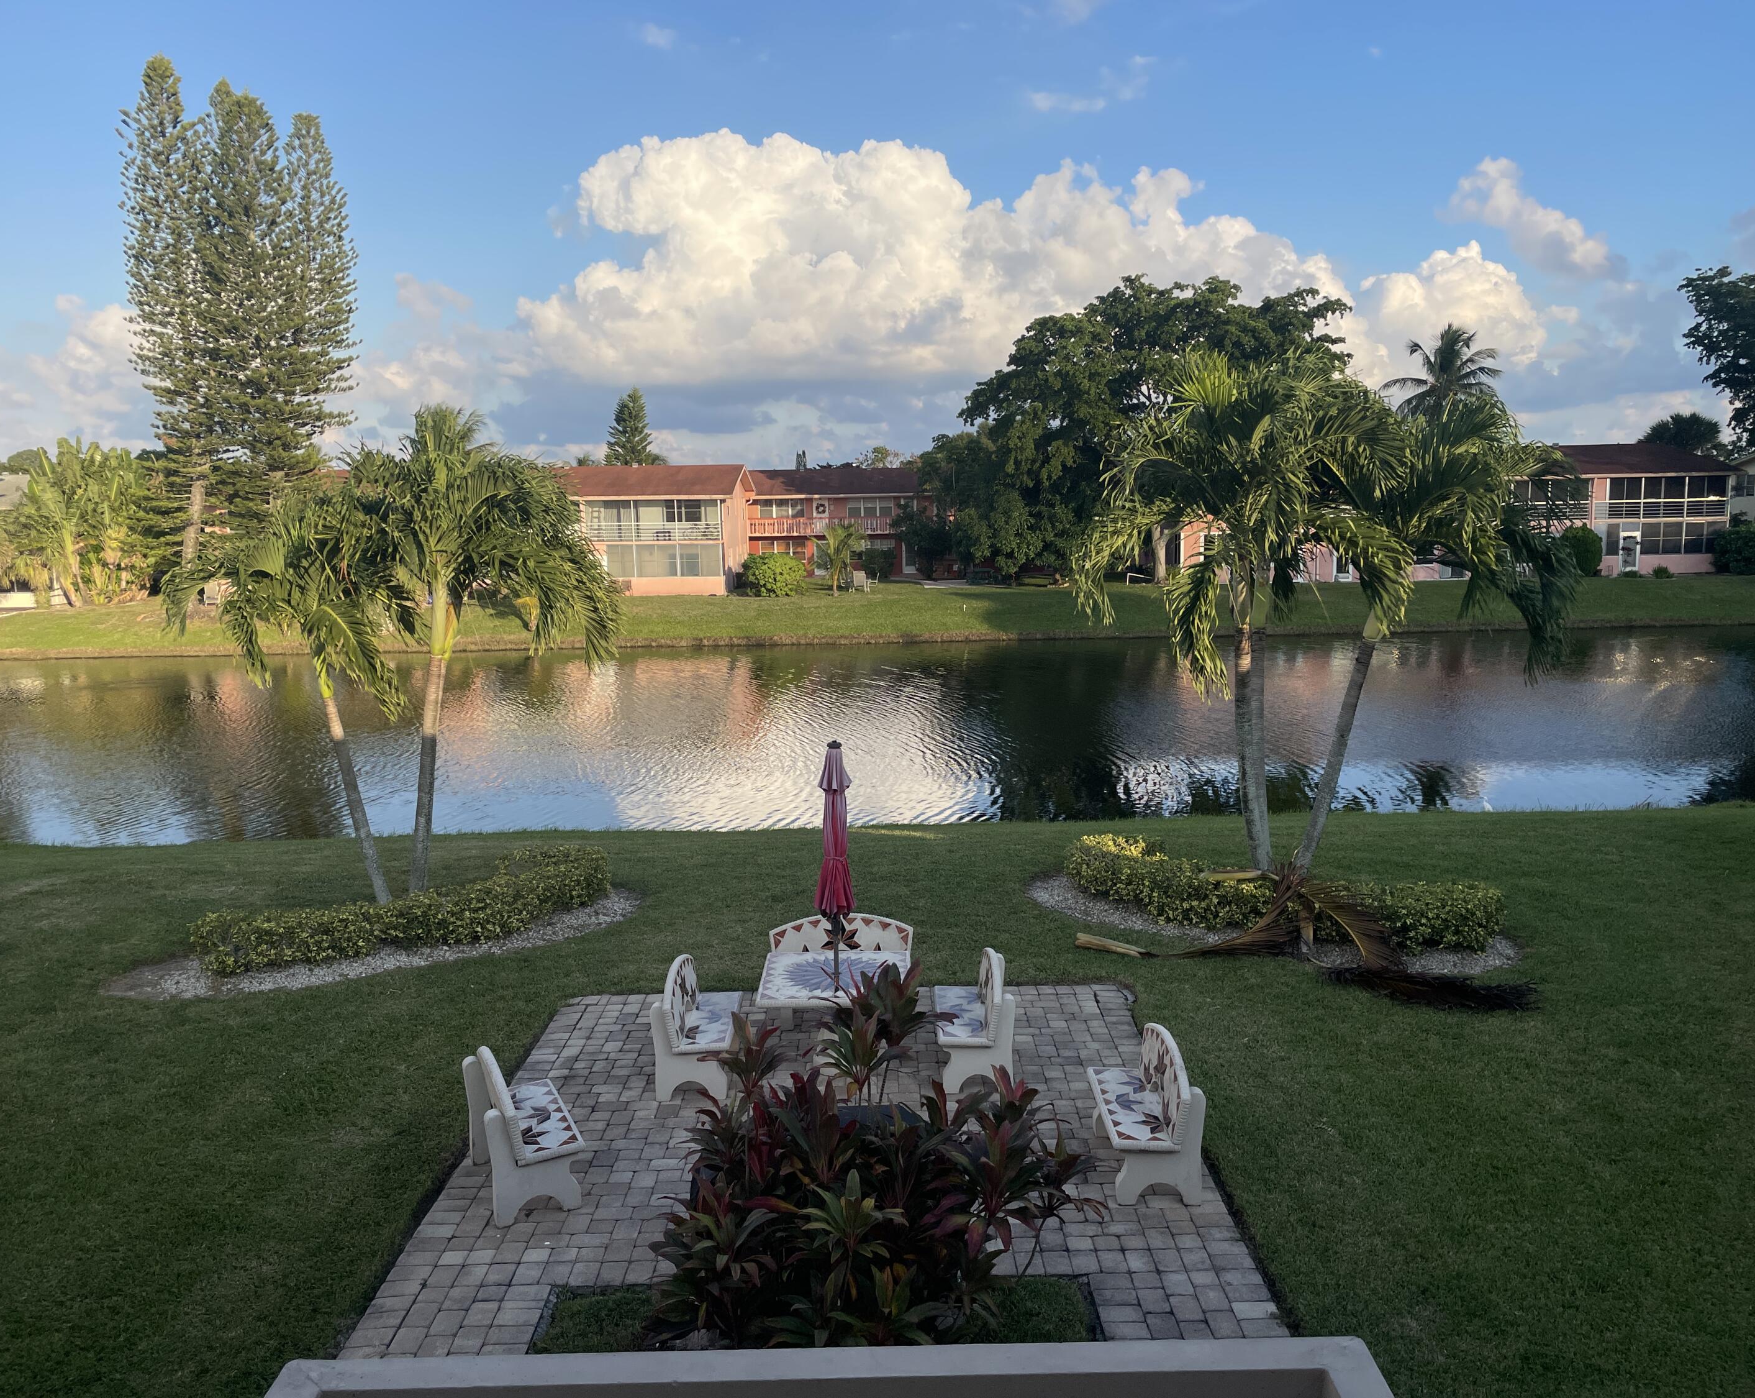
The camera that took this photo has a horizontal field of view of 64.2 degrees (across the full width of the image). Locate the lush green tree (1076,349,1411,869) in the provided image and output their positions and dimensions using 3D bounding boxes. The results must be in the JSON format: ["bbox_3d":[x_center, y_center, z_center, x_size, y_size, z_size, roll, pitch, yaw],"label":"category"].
[{"bbox_3d":[3.893,-0.757,14.833,3.456,5.773,3.400,1,8,15],"label":"lush green tree"}]

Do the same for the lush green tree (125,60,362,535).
[{"bbox_3d":[-33.204,-18.752,73.134,11.388,28.049,10.000,-5,8,-23],"label":"lush green tree"}]

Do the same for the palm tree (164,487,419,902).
[{"bbox_3d":[-6.267,0.097,14.827,2.394,4.535,2.700,-4,8,-23],"label":"palm tree"}]

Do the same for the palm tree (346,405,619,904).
[{"bbox_3d":[-4.152,-0.385,14.869,2.810,5.386,3.000,-3,8,-15],"label":"palm tree"}]

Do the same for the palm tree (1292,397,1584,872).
[{"bbox_3d":[5.949,-0.531,14.866,2.852,5.226,3.000,2,8,22],"label":"palm tree"}]

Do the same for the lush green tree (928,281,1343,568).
[{"bbox_3d":[14.905,-15.063,78.737,23.084,16.941,19.000,0,8,11],"label":"lush green tree"}]

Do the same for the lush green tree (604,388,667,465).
[{"bbox_3d":[-17.734,-16.009,103.772,5.010,13.788,5.010,-3,8,-9],"label":"lush green tree"}]

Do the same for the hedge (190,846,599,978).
[{"bbox_3d":[-4.615,2.132,14.390,4.400,0.460,1.750,-8,10,-41],"label":"hedge"}]

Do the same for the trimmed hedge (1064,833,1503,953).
[{"bbox_3d":[4.003,1.959,14.230,4.650,0.460,1.750,5,10,39],"label":"trimmed hedge"}]

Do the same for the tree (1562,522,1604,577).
[{"bbox_3d":[37.625,-7.929,74.663,2.082,2.839,2.082,2,8,27],"label":"tree"}]

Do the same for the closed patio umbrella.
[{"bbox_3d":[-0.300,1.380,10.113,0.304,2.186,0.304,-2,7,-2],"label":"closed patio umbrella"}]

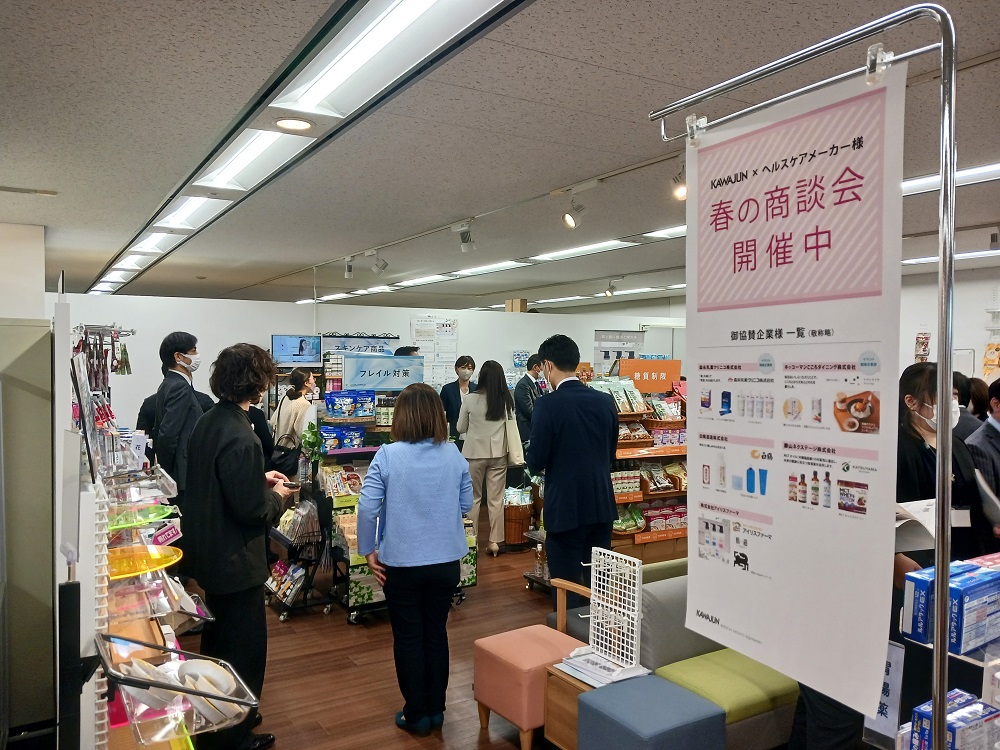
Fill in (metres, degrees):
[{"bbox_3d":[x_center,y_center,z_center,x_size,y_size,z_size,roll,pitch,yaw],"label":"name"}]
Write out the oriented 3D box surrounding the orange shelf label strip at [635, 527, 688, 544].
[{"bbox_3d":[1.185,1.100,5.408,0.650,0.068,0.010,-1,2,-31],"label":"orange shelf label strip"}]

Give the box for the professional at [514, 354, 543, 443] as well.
[{"bbox_3d":[0.348,0.646,8.217,0.330,1.720,0.500,1,1,18],"label":"professional"}]

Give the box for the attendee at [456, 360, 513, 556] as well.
[{"bbox_3d":[-0.128,0.706,6.687,0.460,1.657,0.310,0,1,-21],"label":"attendee"}]

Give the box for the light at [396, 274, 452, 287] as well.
[{"bbox_3d":[-0.922,-1.186,9.608,0.294,0.085,1.242,0,1,-31],"label":"light"}]

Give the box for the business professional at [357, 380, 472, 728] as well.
[{"bbox_3d":[-0.391,0.816,3.586,0.500,1.560,0.330,0,1,-14],"label":"business professional"}]

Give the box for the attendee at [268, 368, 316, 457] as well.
[{"bbox_3d":[-1.711,0.708,6.419,0.400,1.560,0.450,-1,2,-42],"label":"attendee"}]

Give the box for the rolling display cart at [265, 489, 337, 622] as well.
[{"bbox_3d":[-1.345,1.164,5.191,0.370,0.790,0.480,0,1,-31],"label":"rolling display cart"}]

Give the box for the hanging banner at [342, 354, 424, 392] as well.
[{"bbox_3d":[-0.811,-0.010,5.533,0.609,0.250,0.020,0,1,-31],"label":"hanging banner"}]

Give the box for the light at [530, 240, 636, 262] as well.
[{"bbox_3d":[0.721,-1.123,6.899,0.294,0.085,1.242,0,1,-31],"label":"light"}]

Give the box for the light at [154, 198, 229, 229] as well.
[{"bbox_3d":[-2.079,-1.099,5.226,0.300,0.090,1.230,-1,2,-31],"label":"light"}]

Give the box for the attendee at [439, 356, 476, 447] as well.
[{"bbox_3d":[-0.319,0.659,7.018,0.450,1.630,0.290,0,1,-9],"label":"attendee"}]

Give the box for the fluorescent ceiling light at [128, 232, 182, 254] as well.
[{"bbox_3d":[-2.887,-1.134,6.556,0.294,0.085,1.242,0,1,-31],"label":"fluorescent ceiling light"}]

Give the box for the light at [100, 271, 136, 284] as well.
[{"bbox_3d":[-4.529,-1.196,9.265,0.294,0.085,1.242,0,1,-31],"label":"light"}]

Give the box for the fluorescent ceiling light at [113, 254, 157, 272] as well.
[{"bbox_3d":[-3.743,-1.164,7.966,0.300,0.090,1.230,-1,2,-31],"label":"fluorescent ceiling light"}]

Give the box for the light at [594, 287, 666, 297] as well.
[{"bbox_3d":[1.933,-1.246,11.437,0.300,0.090,1.230,-1,2,-31],"label":"light"}]

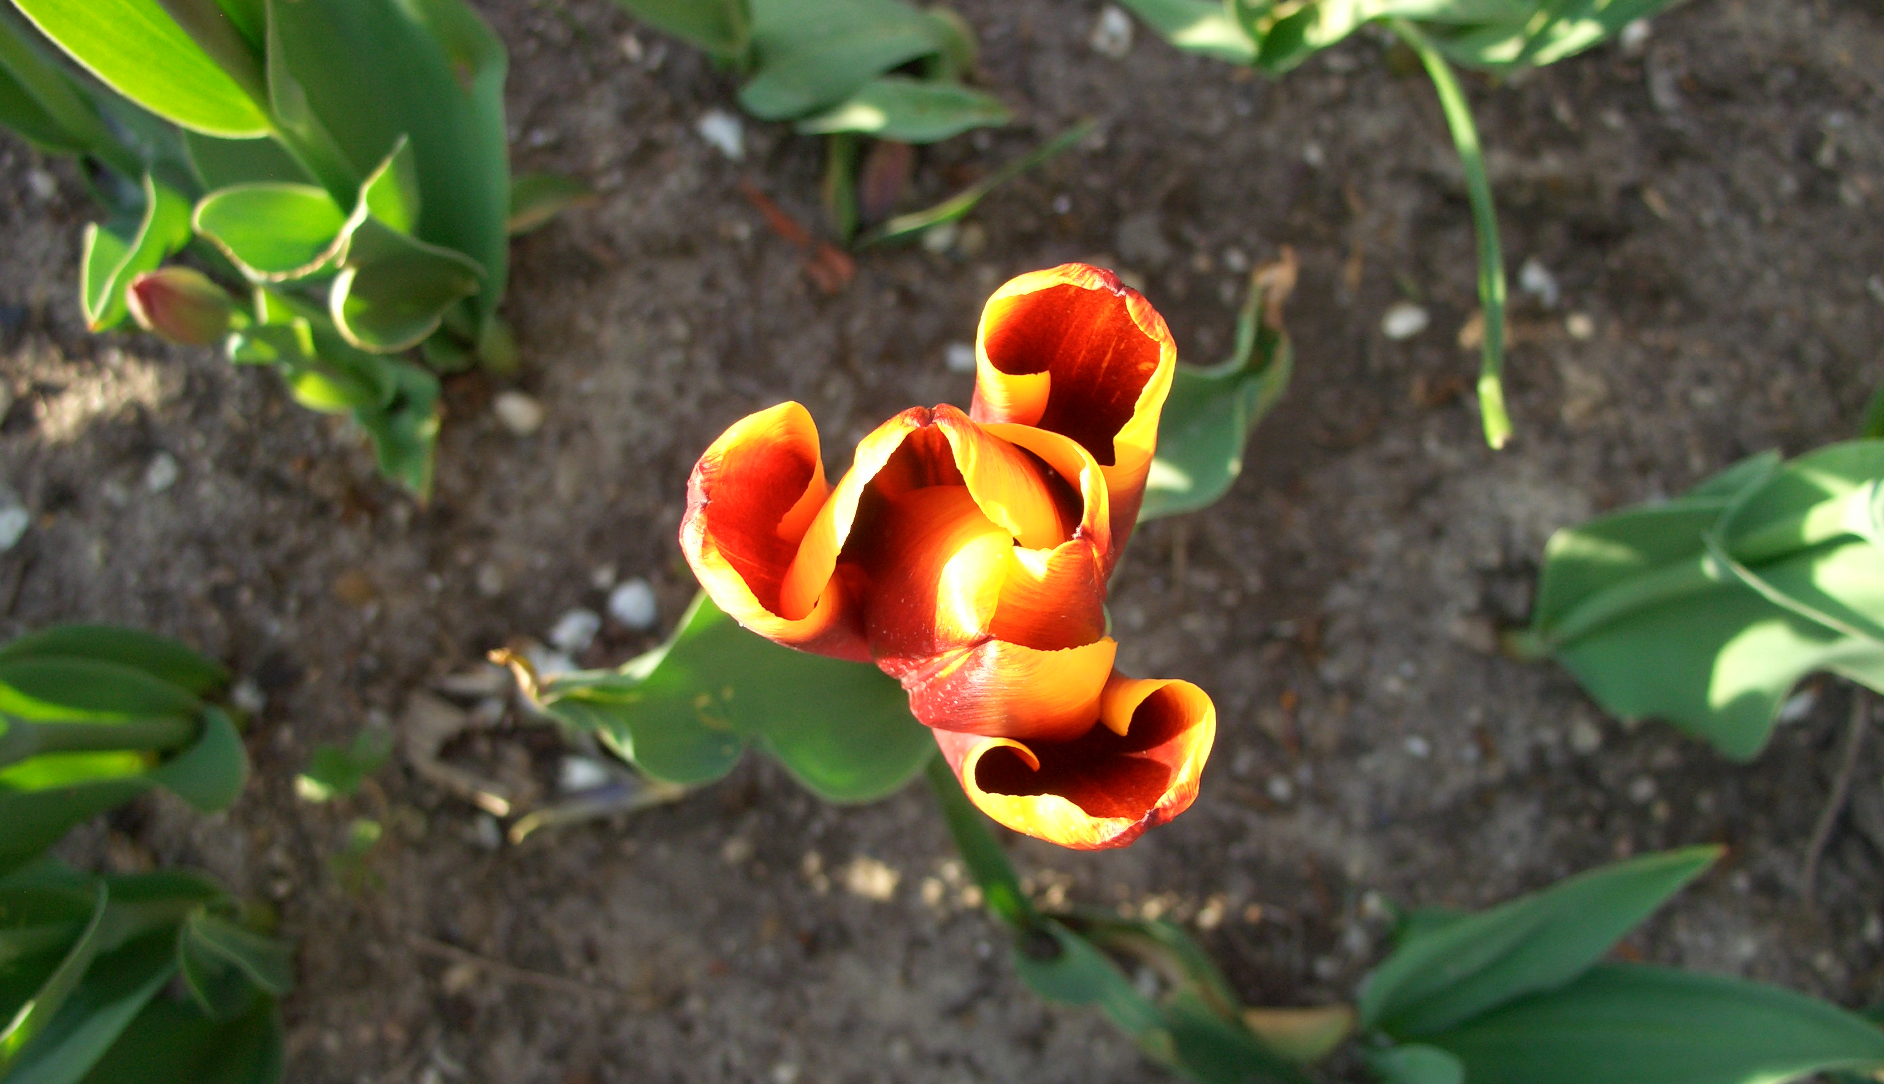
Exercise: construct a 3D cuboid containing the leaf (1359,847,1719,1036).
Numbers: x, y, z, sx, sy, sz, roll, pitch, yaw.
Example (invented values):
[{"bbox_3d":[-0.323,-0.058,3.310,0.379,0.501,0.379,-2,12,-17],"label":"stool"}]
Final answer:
[{"bbox_3d":[0.208,0.139,0.627,0.117,0.080,0.042,-31,82,-6],"label":"leaf"}]

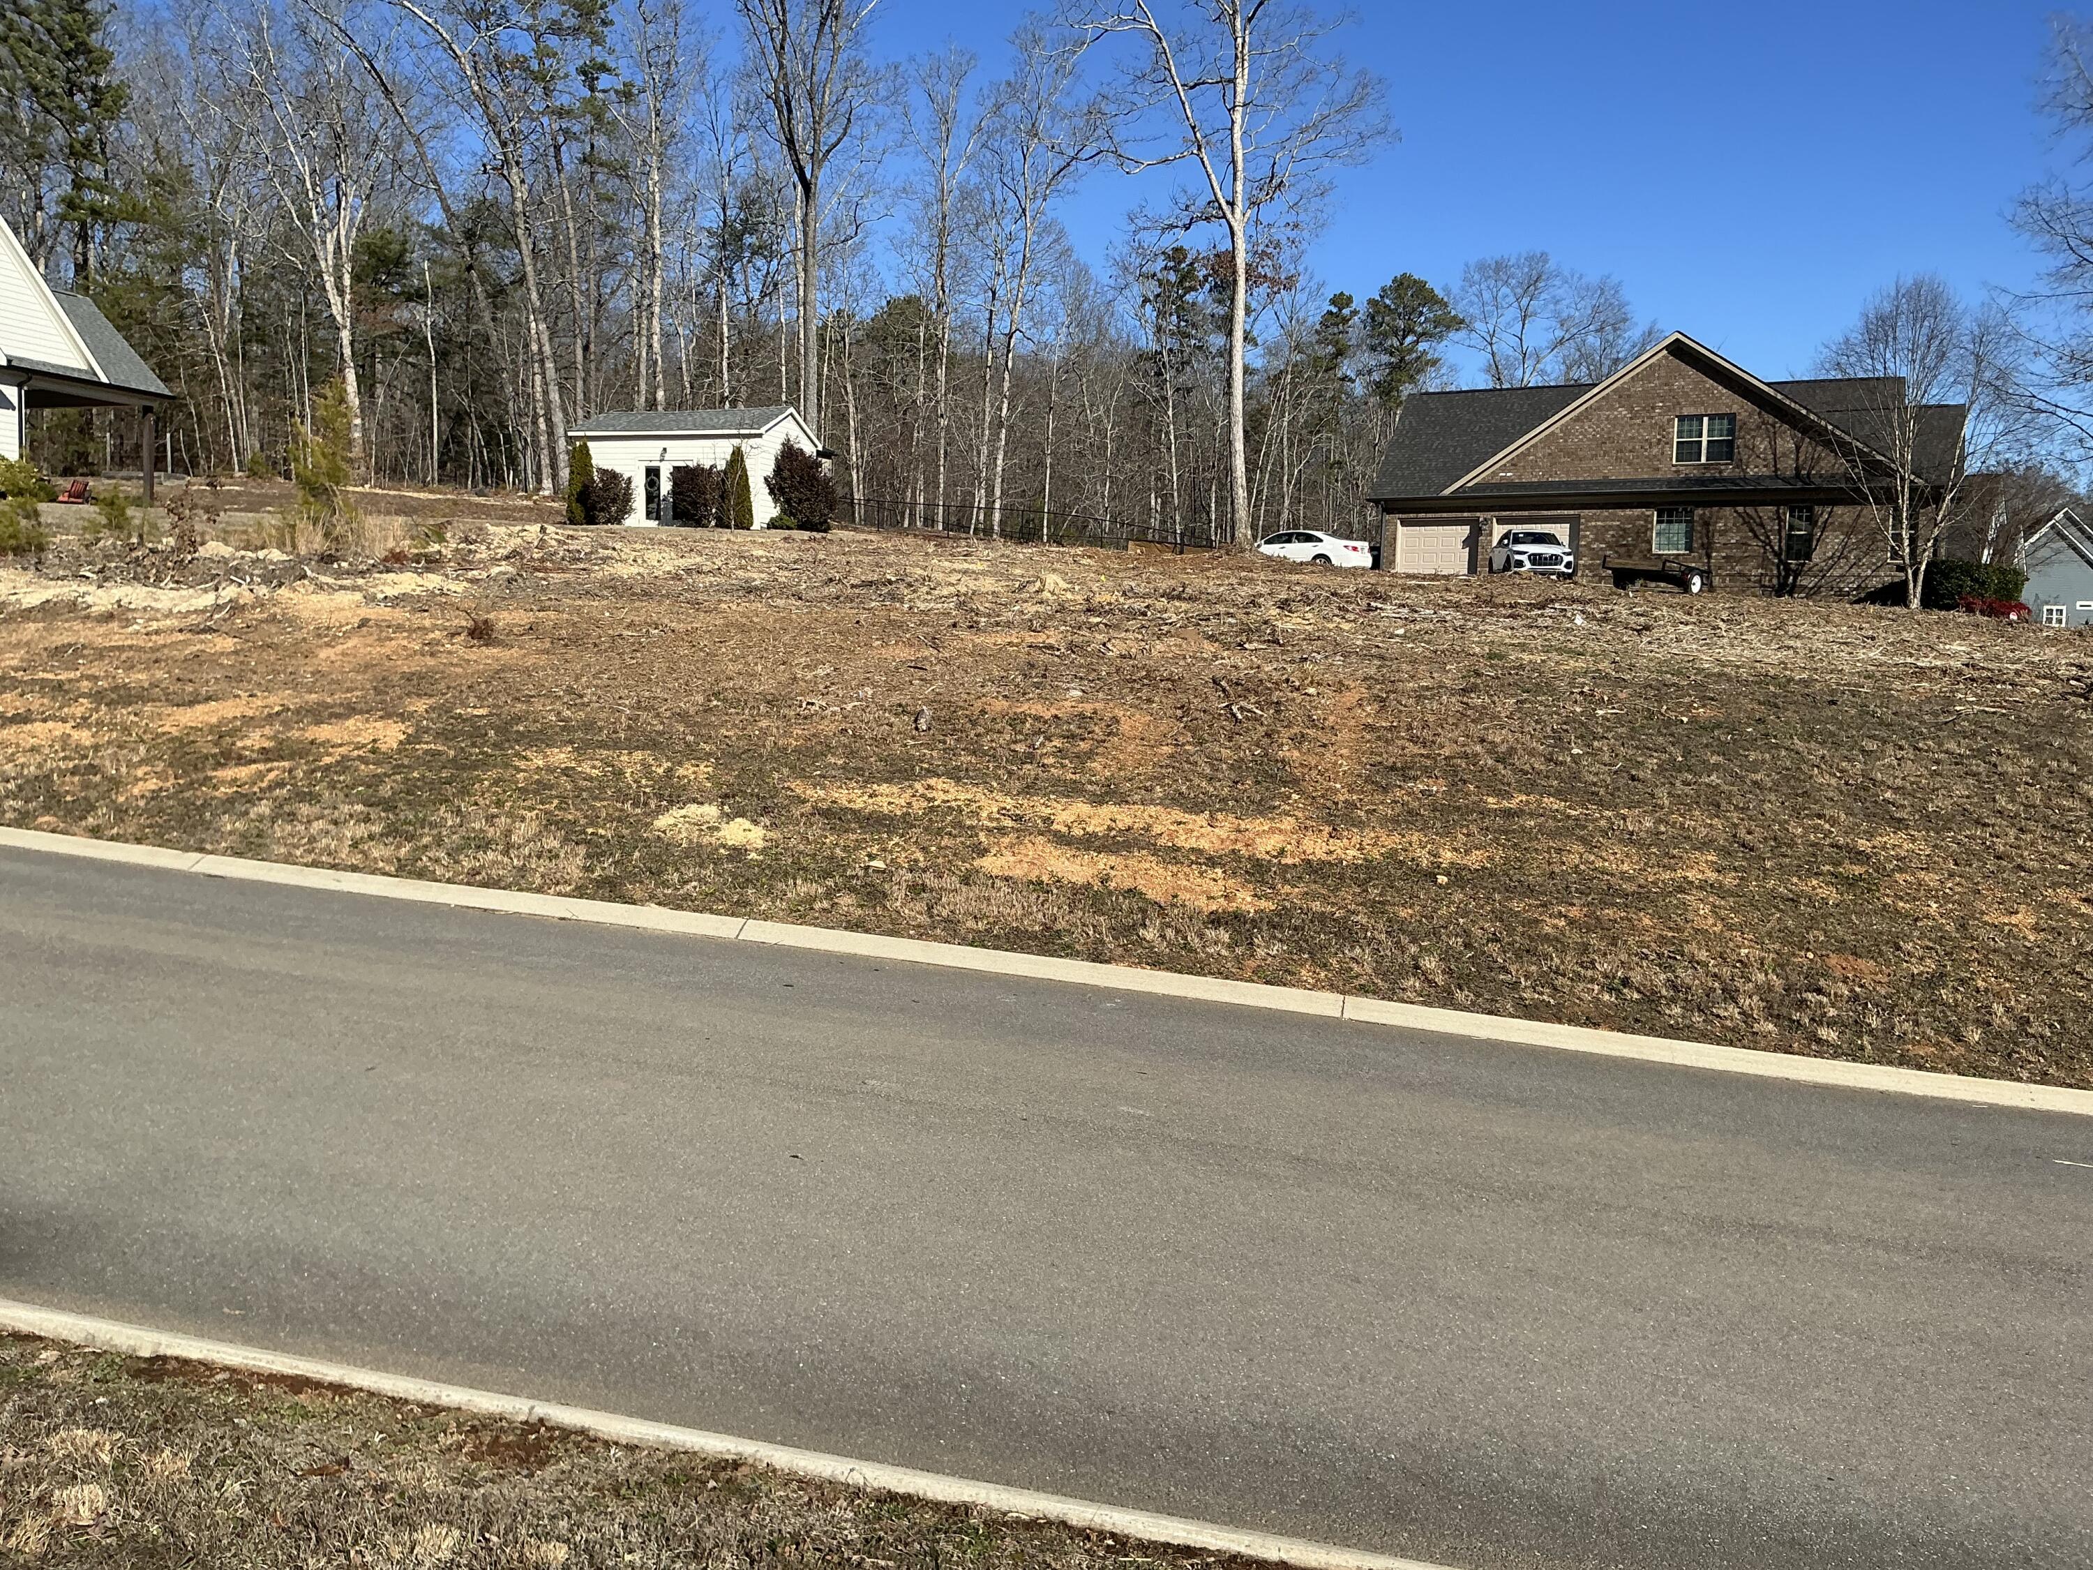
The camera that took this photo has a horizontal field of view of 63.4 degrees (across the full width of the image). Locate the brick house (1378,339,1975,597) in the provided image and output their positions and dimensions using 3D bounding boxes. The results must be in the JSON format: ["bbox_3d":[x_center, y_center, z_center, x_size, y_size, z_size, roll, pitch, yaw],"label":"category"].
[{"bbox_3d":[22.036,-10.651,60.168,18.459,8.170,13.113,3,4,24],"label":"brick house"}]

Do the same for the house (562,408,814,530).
[{"bbox_3d":[-11.739,-10.494,56.999,6.967,4.201,4.713,3,4,16],"label":"house"}]

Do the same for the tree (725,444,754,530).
[{"bbox_3d":[-9.672,-9.386,53.412,0.930,2.708,0.930,2,4,0],"label":"tree"}]

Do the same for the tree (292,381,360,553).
[{"bbox_3d":[-16.818,-7.474,39.621,1.750,4.092,1.700,2,4,0],"label":"tree"}]

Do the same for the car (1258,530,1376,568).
[{"bbox_3d":[7.943,-7.355,54.232,4.860,1.460,1.820,4,4,30],"label":"car"}]

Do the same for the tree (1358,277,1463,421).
[{"bbox_3d":[18.132,-17.385,87.008,5.400,17.297,5.400,2,4,0],"label":"tree"}]

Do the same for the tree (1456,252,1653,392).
[{"bbox_3d":[26.312,-18.162,88.947,10.800,19.416,10.000,2,4,0],"label":"tree"}]

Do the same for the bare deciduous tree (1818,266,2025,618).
[{"bbox_3d":[25.401,-9.948,49.205,6.200,9.622,6.000,2,4,0],"label":"bare deciduous tree"}]

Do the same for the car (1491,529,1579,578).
[{"bbox_3d":[15.078,-7.176,52.915,1.920,1.650,4.680,2,4,6],"label":"car"}]

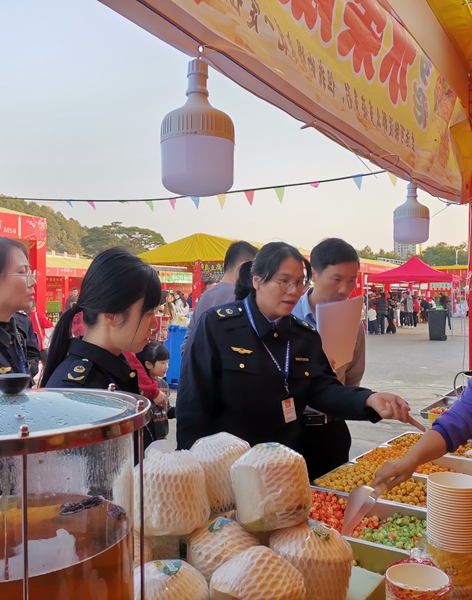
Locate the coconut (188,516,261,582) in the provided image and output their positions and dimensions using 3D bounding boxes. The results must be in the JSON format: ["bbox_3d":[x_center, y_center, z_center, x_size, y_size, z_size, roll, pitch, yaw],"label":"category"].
[{"bbox_3d":[-0.020,0.435,1.020,0.125,0.122,0.125,0,0,0],"label":"coconut"}]

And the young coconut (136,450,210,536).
[{"bbox_3d":[-0.106,0.324,1.000,0.125,0.125,0.125,0,0,0],"label":"young coconut"}]

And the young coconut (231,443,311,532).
[{"bbox_3d":[0.056,0.303,0.970,0.125,0.125,0.125,0,0,0],"label":"young coconut"}]

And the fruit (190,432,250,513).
[{"bbox_3d":[-0.025,0.322,1.120,0.125,0.122,0.125,0,0,0],"label":"fruit"}]

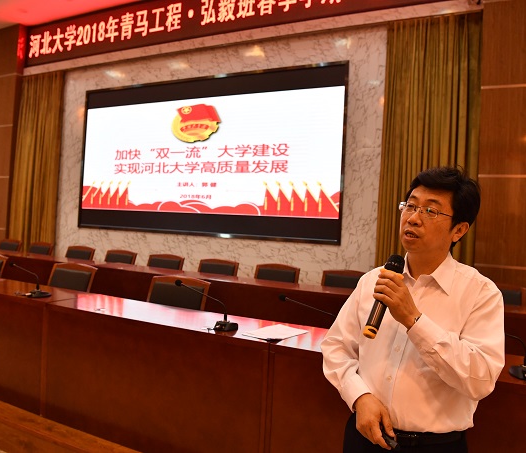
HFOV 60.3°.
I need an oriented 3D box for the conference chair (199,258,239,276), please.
[{"bbox_3d":[-0.645,0.836,5.084,0.540,0.920,0.580,3,0,25],"label":"conference chair"}]

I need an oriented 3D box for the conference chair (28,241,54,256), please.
[{"bbox_3d":[-3.804,0.714,7.279,0.570,0.915,0.600,3,0,26],"label":"conference chair"}]

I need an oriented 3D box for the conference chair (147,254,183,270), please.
[{"bbox_3d":[-1.330,0.800,5.412,0.540,0.920,0.580,3,0,25],"label":"conference chair"}]

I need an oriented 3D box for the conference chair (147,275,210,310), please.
[{"bbox_3d":[-0.752,0.835,3.198,0.540,0.920,0.580,3,0,25],"label":"conference chair"}]

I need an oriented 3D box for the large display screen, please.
[{"bbox_3d":[-1.289,-1.325,8.667,5.898,2.993,0.120,3,0,26],"label":"large display screen"}]

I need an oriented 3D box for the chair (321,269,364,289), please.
[{"bbox_3d":[0.833,0.958,4.971,0.570,0.915,0.600,3,0,26],"label":"chair"}]

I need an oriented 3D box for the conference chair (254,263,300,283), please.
[{"bbox_3d":[0.047,0.917,5.362,0.570,0.915,0.600,3,0,26],"label":"conference chair"}]

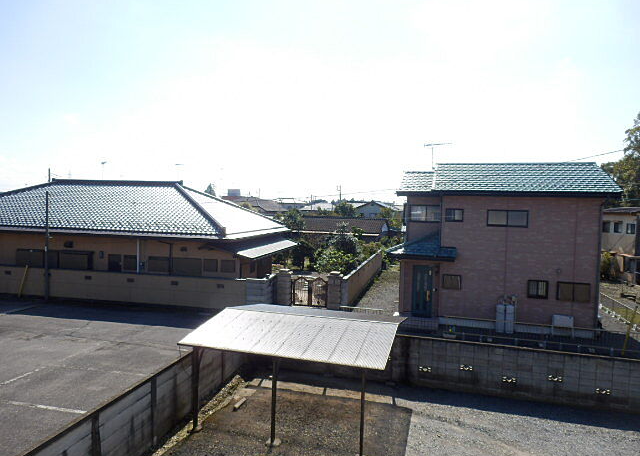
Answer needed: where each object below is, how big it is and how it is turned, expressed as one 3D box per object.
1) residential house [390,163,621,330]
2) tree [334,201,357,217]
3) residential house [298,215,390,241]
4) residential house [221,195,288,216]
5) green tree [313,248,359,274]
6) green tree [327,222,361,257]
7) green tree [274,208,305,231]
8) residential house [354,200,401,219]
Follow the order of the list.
[{"bbox_3d":[8.785,0.574,23.053,9.300,7.850,7.300,2,3,16],"label":"residential house"},{"bbox_3d":[3.615,-0.726,64.036,3.400,6.190,3.400,2,3,16],"label":"tree"},{"bbox_3d":[2.265,1.120,43.865,8.800,4.400,7.000,2,3,16],"label":"residential house"},{"bbox_3d":[-12.729,-2.620,85.990,12.500,7.000,11.000,2,3,16],"label":"residential house"},{"bbox_3d":[1.165,2.669,34.470,3.400,2.170,3.000,2,3,16],"label":"green tree"},{"bbox_3d":[1.846,1.603,36.619,2.800,4.120,2.700,2,3,16],"label":"green tree"},{"bbox_3d":[-2.562,0.947,37.594,2.700,5.110,2.700,2,3,16],"label":"green tree"},{"bbox_3d":[12.556,-2.629,98.288,7.800,7.100,9.000,2,3,16],"label":"residential house"}]

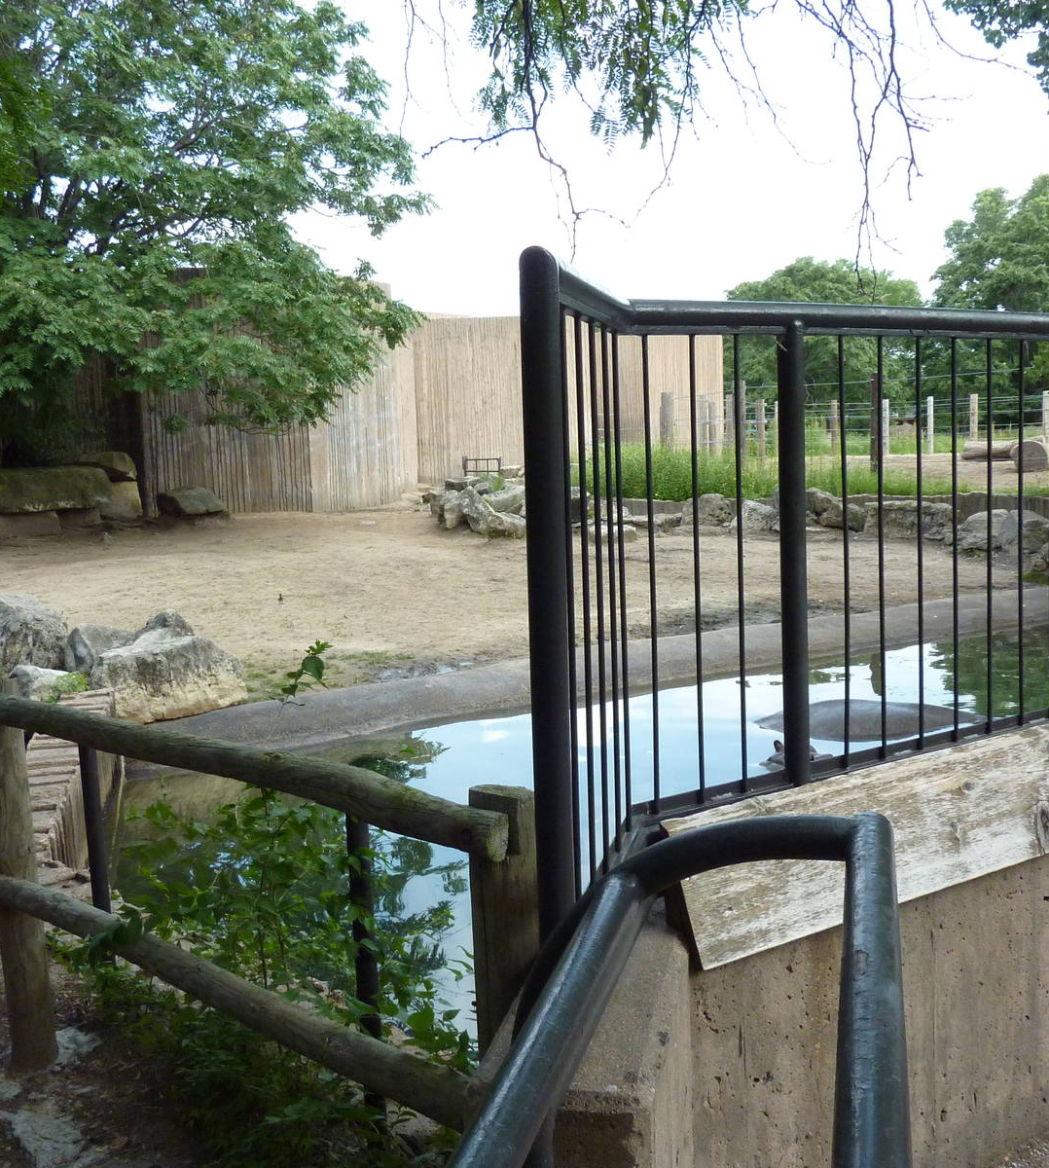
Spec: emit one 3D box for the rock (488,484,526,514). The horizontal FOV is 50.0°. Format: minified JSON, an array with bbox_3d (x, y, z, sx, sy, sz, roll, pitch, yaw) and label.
[{"bbox_3d":[-0.325,-1.778,24.000,0.950,0.620,0.800,-2,7,-1],"label":"rock"}]

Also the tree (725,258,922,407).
[{"bbox_3d":[14.872,-12.389,56.000,9.600,7.800,8.800,0,7,15],"label":"tree"}]

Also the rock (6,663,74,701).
[{"bbox_3d":[-3.414,0.697,7.900,0.470,0.290,0.400,-5,8,-24],"label":"rock"}]

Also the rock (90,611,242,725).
[{"bbox_3d":[-2.570,0.613,8.150,1.020,0.640,0.750,-6,8,-33],"label":"rock"}]

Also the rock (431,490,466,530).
[{"bbox_3d":[-1.543,-1.505,23.000,0.700,0.780,0.750,-2,7,-4],"label":"rock"}]

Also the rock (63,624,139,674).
[{"bbox_3d":[-3.383,0.521,9.000,0.570,0.370,0.500,-5,8,-26],"label":"rock"}]

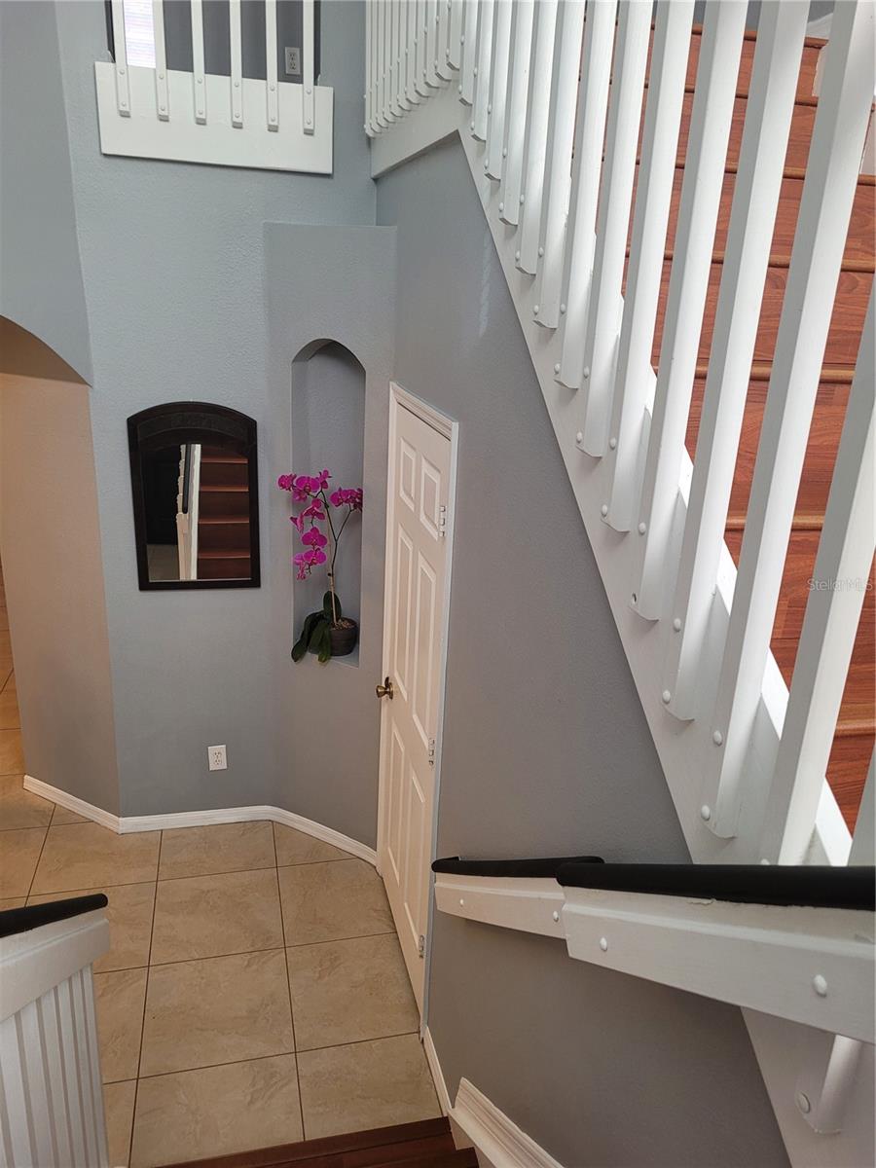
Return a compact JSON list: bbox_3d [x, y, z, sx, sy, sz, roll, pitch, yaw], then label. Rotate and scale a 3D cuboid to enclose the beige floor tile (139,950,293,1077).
[{"bbox_3d":[-0.778,1.505,3.115,0.498,0.010,0.498,-2,19,-14],"label":"beige floor tile"}]

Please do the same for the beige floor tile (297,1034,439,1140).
[{"bbox_3d":[-0.225,1.623,2.845,0.435,0.010,0.330,-2,19,-14],"label":"beige floor tile"}]

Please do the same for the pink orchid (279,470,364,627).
[{"bbox_3d":[-0.486,-0.133,3.666,0.320,0.704,0.190,13,21,29],"label":"pink orchid"}]

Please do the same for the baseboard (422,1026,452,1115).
[{"bbox_3d":[-0.007,1.581,2.856,0.014,0.082,0.300,-2,19,-14],"label":"baseboard"}]

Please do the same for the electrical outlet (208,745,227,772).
[{"bbox_3d":[-1.012,0.799,4.039,0.076,0.121,0.008,-2,19,-14],"label":"electrical outlet"}]

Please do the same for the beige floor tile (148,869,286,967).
[{"bbox_3d":[-0.895,1.344,3.575,0.498,0.010,0.498,-2,19,-14],"label":"beige floor tile"}]

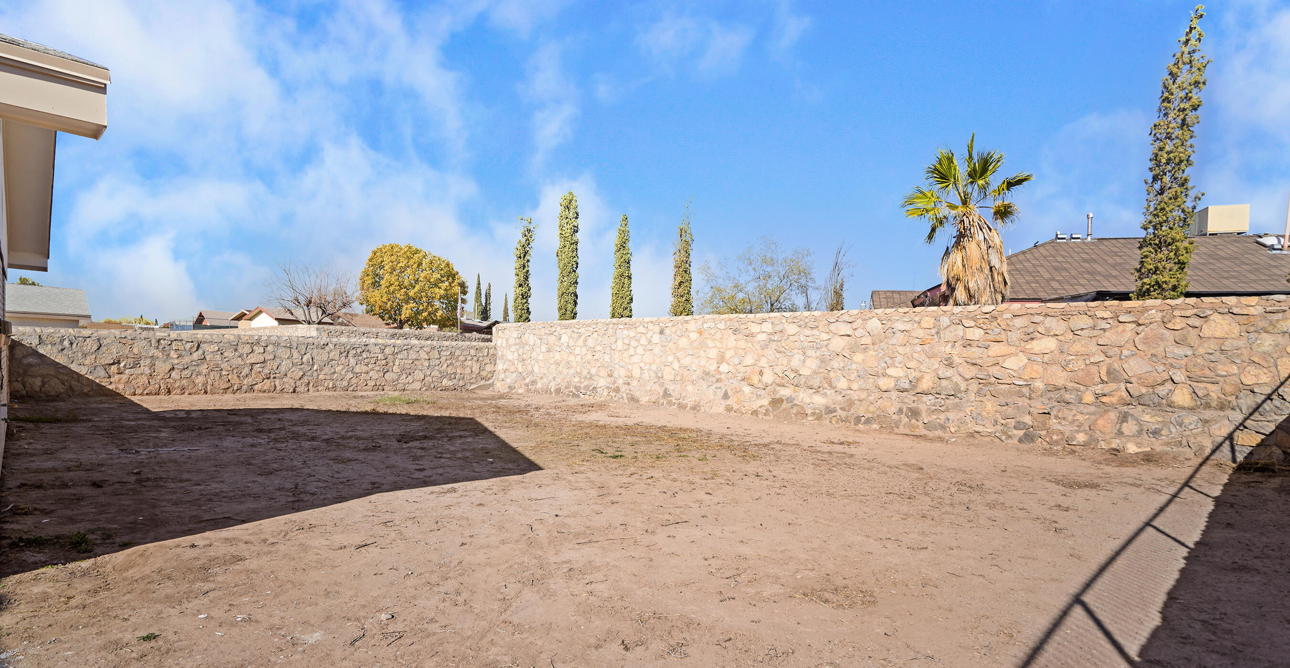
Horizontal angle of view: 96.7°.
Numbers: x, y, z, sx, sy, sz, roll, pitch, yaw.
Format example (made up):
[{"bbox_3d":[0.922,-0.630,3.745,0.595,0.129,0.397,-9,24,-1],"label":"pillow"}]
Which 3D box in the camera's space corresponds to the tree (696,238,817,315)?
[{"bbox_3d":[3.885,-0.909,20.010,4.080,5.010,3.870,0,-1,0],"label":"tree"}]

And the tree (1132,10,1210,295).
[{"bbox_3d":[8.076,-1.780,8.818,1.190,6.530,0.980,0,-1,0],"label":"tree"}]

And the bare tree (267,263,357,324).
[{"bbox_3d":[-16.294,-0.937,28.010,4.480,5.220,4.260,0,-1,0],"label":"bare tree"}]

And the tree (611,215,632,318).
[{"bbox_3d":[-0.602,-0.774,14.908,0.550,4.640,0.550,0,-1,0],"label":"tree"}]

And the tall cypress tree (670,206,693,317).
[{"bbox_3d":[0.873,-0.774,13.808,0.560,4.620,0.560,0,-1,0],"label":"tall cypress tree"}]

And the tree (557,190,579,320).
[{"bbox_3d":[-2.179,-1.259,16.213,0.630,5.630,0.630,0,-1,0],"label":"tree"}]

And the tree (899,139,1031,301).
[{"bbox_3d":[5.851,-1.060,10.411,2.360,5.120,2.310,0,-1,0],"label":"tree"}]

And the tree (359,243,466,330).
[{"bbox_3d":[-13.778,-1.826,34.019,6.340,7.110,6.020,0,-1,0],"label":"tree"}]

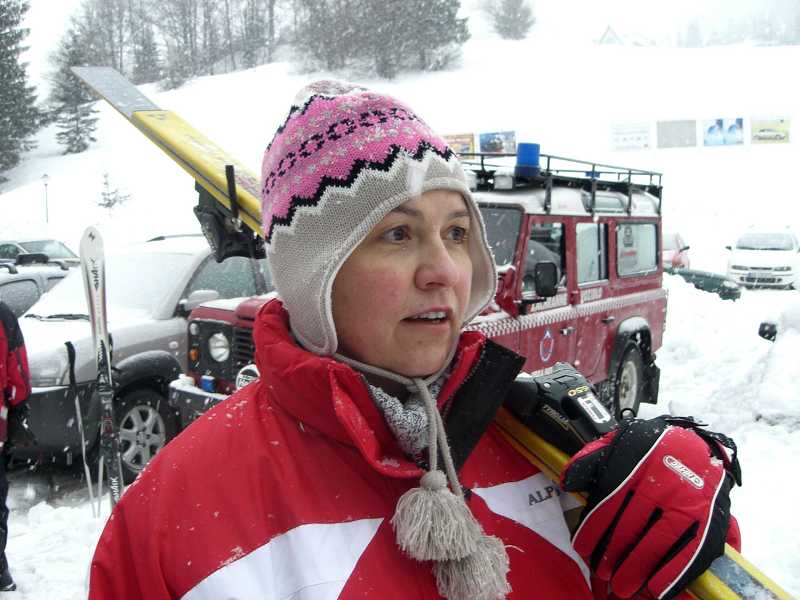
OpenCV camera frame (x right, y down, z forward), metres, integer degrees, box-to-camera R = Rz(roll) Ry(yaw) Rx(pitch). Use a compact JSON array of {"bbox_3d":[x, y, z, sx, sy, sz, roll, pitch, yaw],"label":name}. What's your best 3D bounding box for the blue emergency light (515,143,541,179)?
[{"bbox_3d":[0.802,-0.878,5.528,0.155,0.215,0.155,1,6,0],"label":"blue emergency light"}]

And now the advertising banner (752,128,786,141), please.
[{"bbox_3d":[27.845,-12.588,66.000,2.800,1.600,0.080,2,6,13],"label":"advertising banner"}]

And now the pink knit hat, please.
[{"bbox_3d":[-0.019,-0.072,0.790,0.200,0.260,0.230,-4,3,-37],"label":"pink knit hat"}]

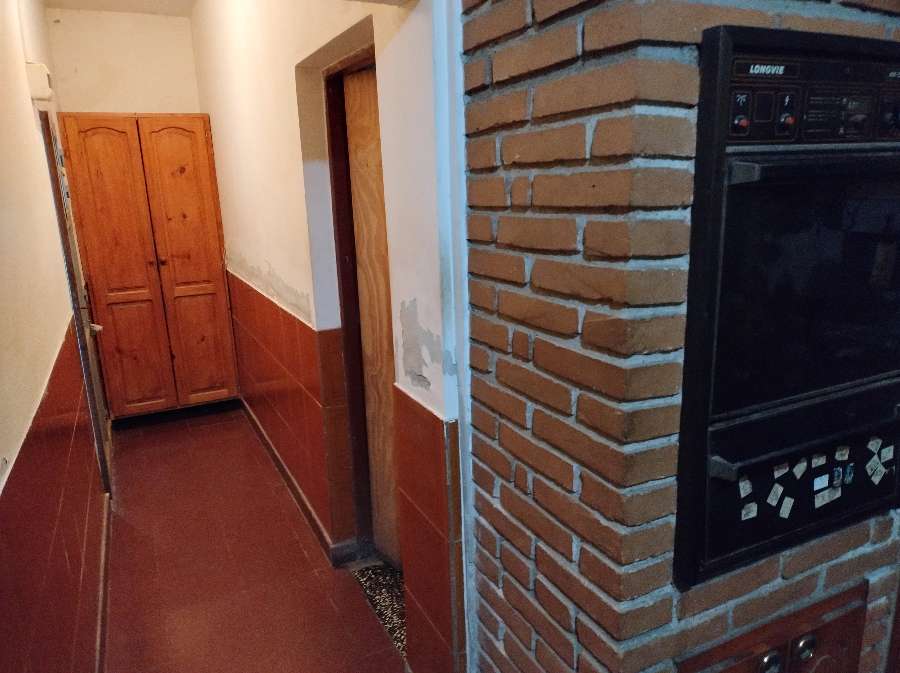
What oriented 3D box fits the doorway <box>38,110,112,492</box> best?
[{"bbox_3d":[-2.065,-0.168,3.630,0.104,2.008,0.832,-8,14,-25],"label":"doorway"}]

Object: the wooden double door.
[{"bbox_3d":[-2.066,-0.486,4.616,0.904,2.093,0.088,-8,14,-25],"label":"wooden double door"}]

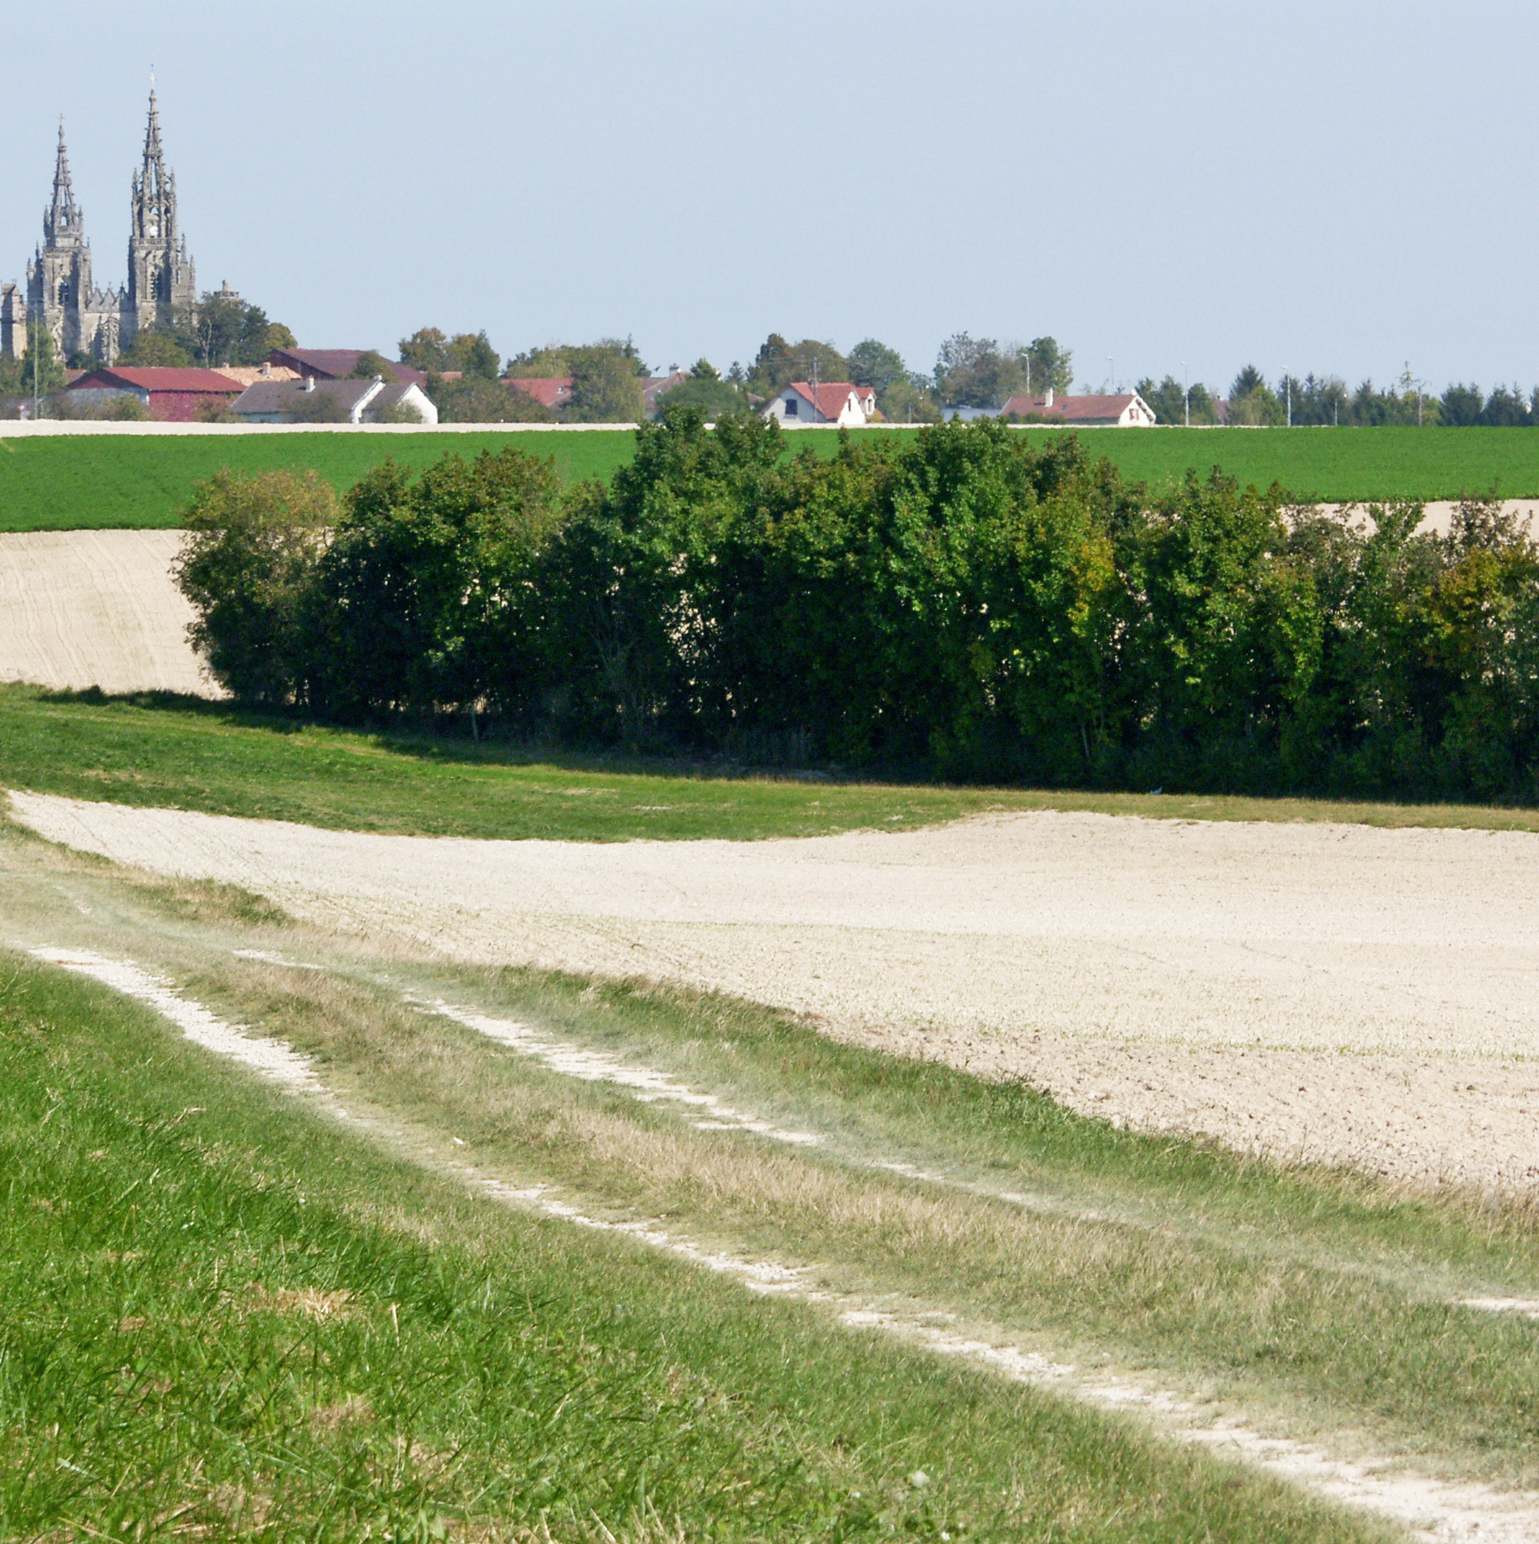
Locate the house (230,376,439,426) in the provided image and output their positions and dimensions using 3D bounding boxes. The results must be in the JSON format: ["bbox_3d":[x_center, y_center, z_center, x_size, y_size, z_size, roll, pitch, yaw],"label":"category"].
[{"bbox_3d":[-51.018,-43.176,1400.091,20.500,6.600,10.700,1,2,37],"label":"house"}]

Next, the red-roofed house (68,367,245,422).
[{"bbox_3d":[-74.800,-45.611,1450.105,18.000,7.600,13.000,-2,2,-45],"label":"red-roofed house"}]

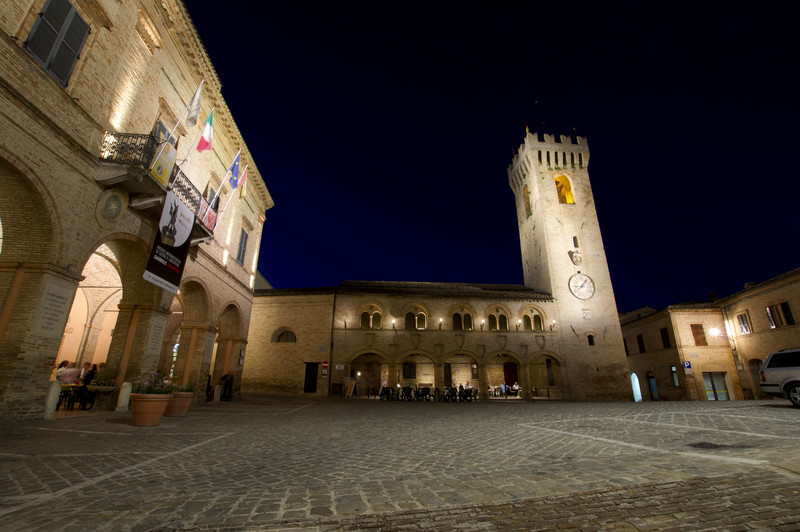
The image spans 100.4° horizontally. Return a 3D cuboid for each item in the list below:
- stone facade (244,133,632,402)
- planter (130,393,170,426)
[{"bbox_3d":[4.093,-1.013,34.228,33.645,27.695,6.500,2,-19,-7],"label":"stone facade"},{"bbox_3d":[-7.321,4.197,9.747,0.970,0.790,0.970,0,-18,0],"label":"planter"}]

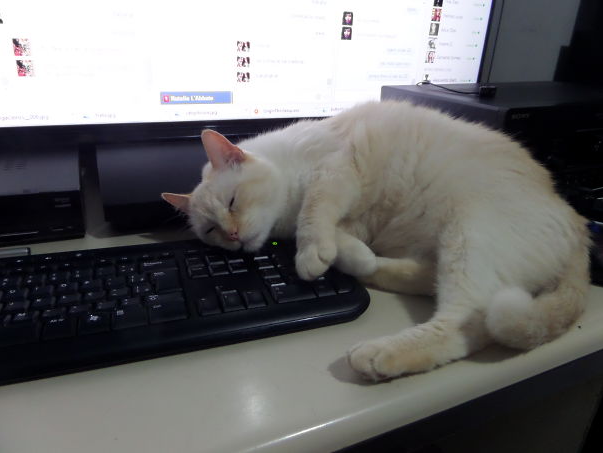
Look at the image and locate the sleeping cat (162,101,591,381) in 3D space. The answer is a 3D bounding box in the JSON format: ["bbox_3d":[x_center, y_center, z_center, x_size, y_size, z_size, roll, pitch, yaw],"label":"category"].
[{"bbox_3d":[0.070,-0.022,0.443,0.475,0.187,0.315,0,22,-4],"label":"sleeping cat"}]

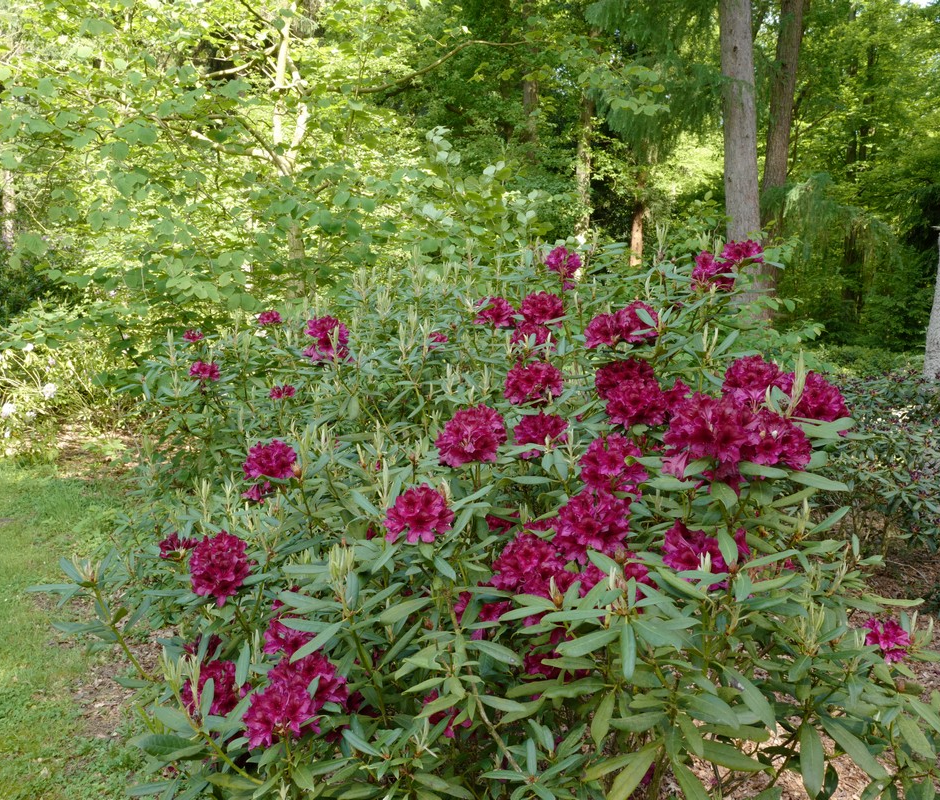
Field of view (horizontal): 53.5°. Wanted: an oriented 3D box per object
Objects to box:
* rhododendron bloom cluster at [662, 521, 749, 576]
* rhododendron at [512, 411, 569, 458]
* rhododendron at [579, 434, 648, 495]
[{"bbox_3d":[0.454,0.286,1.800,0.158,0.115,0.145,2,9,15],"label":"rhododendron bloom cluster"},{"bbox_3d":[0.177,0.087,2.350,0.138,0.110,0.135,1,9,4],"label":"rhododendron"},{"bbox_3d":[0.300,0.135,1.950,0.146,0.123,0.135,1,6,9],"label":"rhododendron"}]

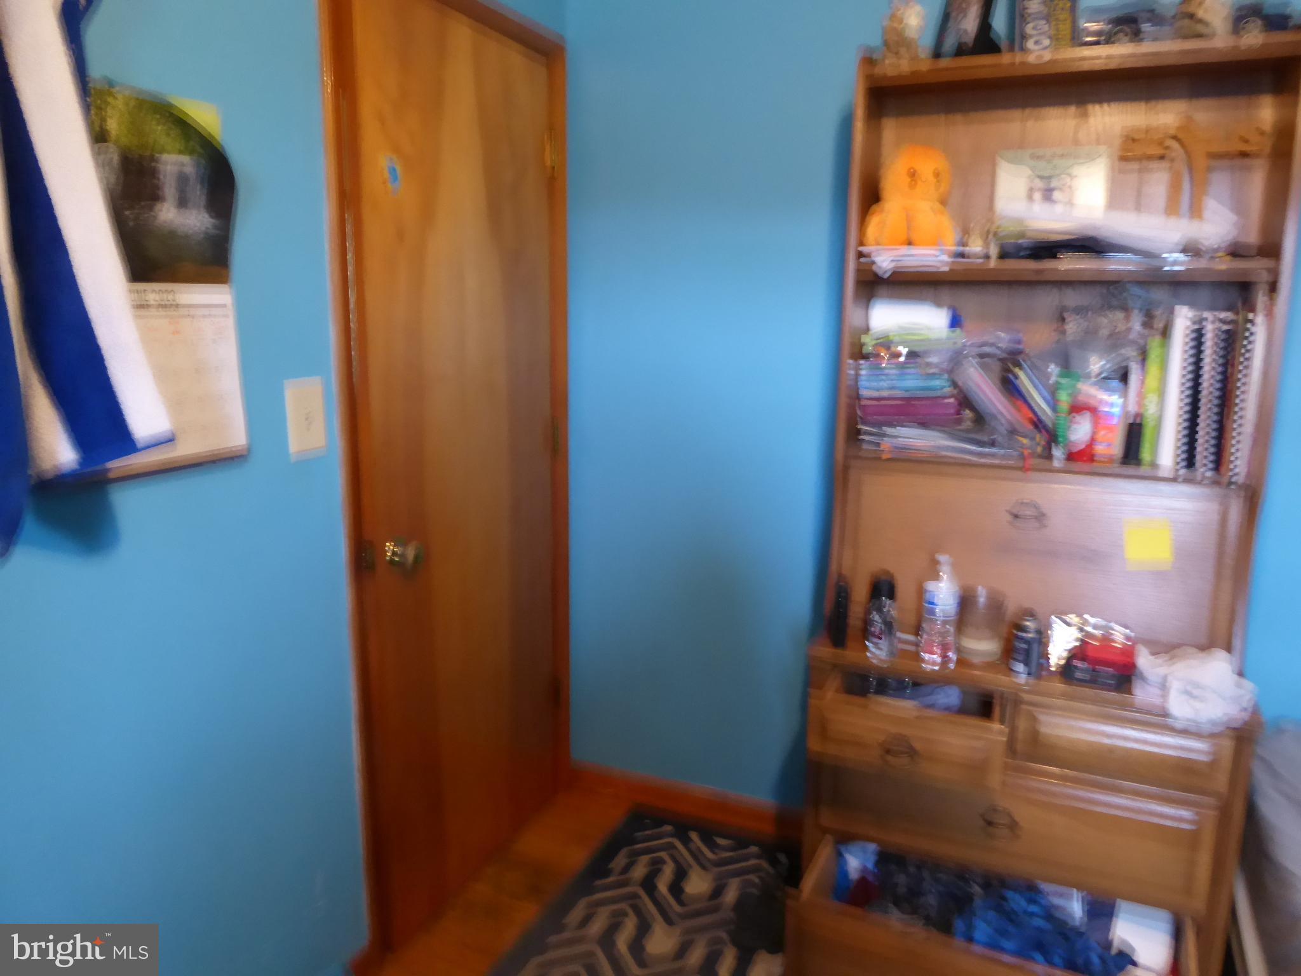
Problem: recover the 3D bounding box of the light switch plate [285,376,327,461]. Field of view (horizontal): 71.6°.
[{"bbox_3d":[-0.598,-0.120,1.574,0.012,0.124,0.080,5,12,22],"label":"light switch plate"}]

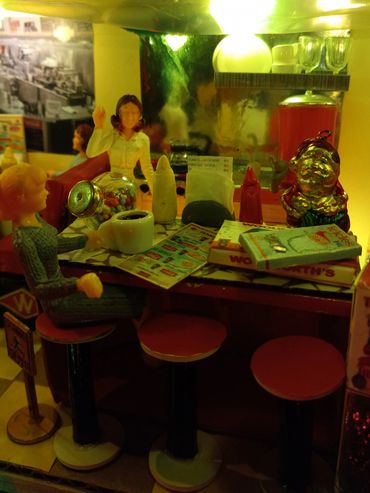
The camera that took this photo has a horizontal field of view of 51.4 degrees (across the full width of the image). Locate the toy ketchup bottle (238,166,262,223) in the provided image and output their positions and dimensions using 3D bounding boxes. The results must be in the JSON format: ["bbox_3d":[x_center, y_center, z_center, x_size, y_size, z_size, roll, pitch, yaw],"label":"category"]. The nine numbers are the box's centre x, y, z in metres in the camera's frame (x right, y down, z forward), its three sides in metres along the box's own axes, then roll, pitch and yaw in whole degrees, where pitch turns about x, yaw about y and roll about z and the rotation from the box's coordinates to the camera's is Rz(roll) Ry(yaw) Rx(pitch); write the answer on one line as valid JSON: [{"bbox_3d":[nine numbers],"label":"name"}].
[{"bbox_3d":[0.044,-0.035,0.260,0.015,0.037,0.013,3,19,9],"label":"toy ketchup bottle"}]

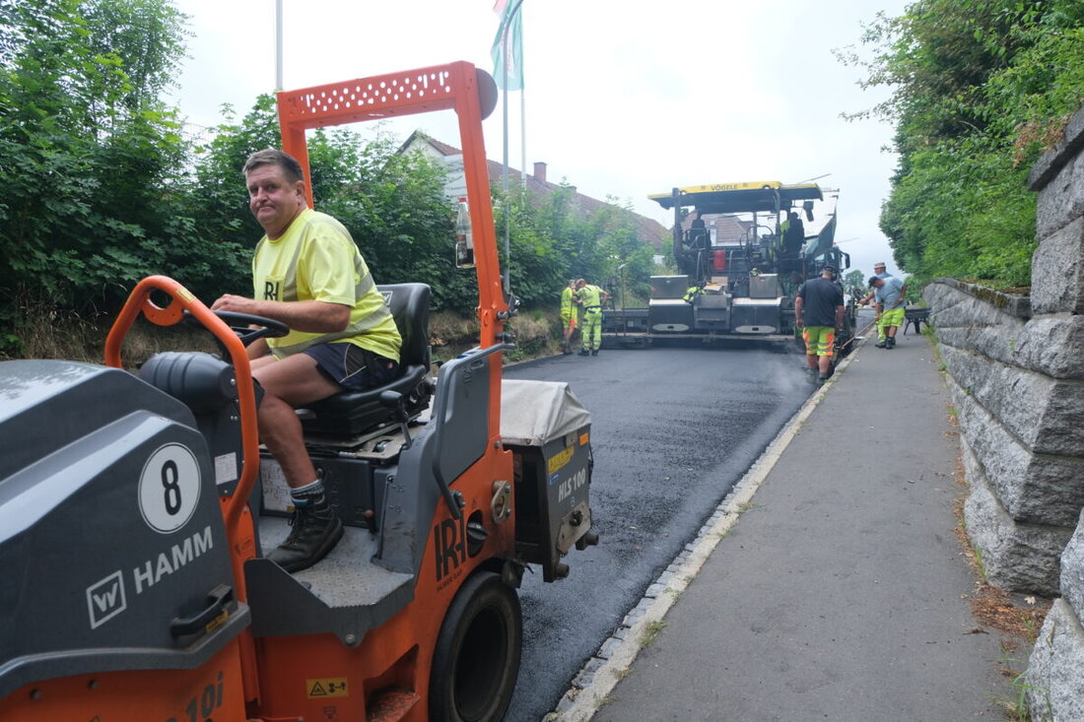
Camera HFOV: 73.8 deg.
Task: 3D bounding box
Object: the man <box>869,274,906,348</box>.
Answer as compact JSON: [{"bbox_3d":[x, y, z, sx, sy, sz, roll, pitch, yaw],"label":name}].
[{"bbox_3d":[7.123,-1.016,14.900,0.700,1.521,0.570,-1,2,-15],"label":"man"}]

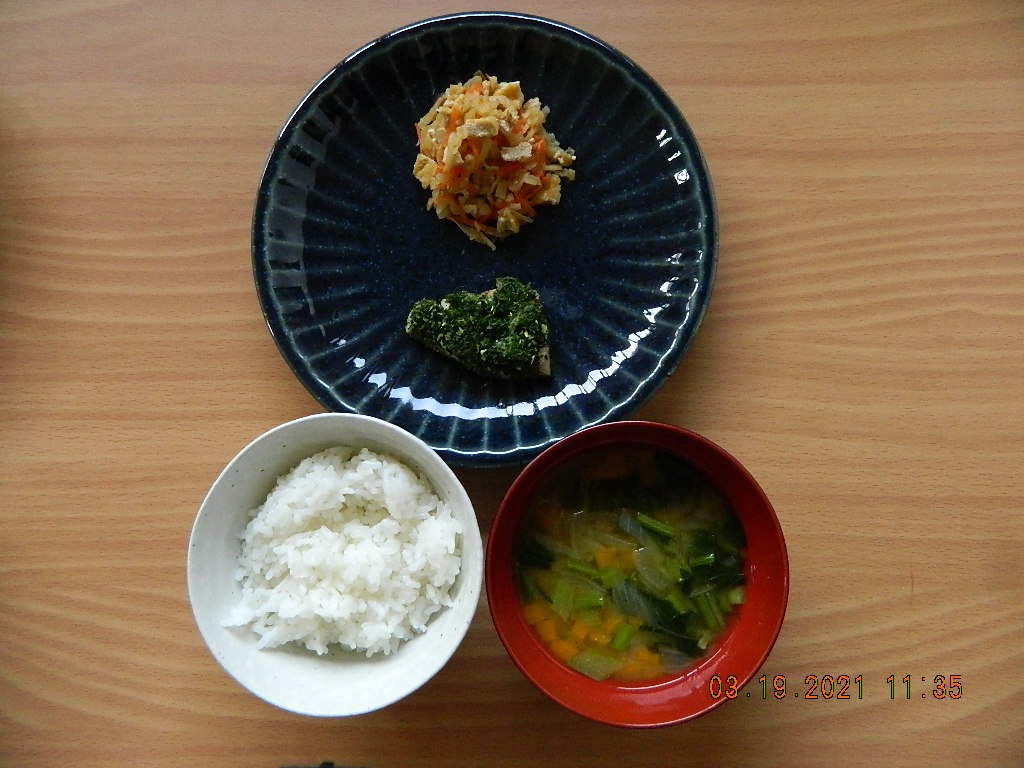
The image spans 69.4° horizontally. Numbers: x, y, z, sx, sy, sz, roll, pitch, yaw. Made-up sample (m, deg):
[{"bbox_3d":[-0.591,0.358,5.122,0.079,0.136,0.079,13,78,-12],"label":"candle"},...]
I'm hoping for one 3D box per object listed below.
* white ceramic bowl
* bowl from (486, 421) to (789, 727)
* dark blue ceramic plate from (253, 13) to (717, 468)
[{"bbox_3d":[-0.071,0.075,0.330,0.120,0.062,0.120,0,84,2],"label":"white ceramic bowl"},{"bbox_3d":[0.050,0.076,0.322,0.118,0.067,0.118,0,84,2],"label":"bowl"},{"bbox_3d":[-0.013,-0.069,0.360,0.219,0.029,0.219,0,84,2],"label":"dark blue ceramic plate"}]

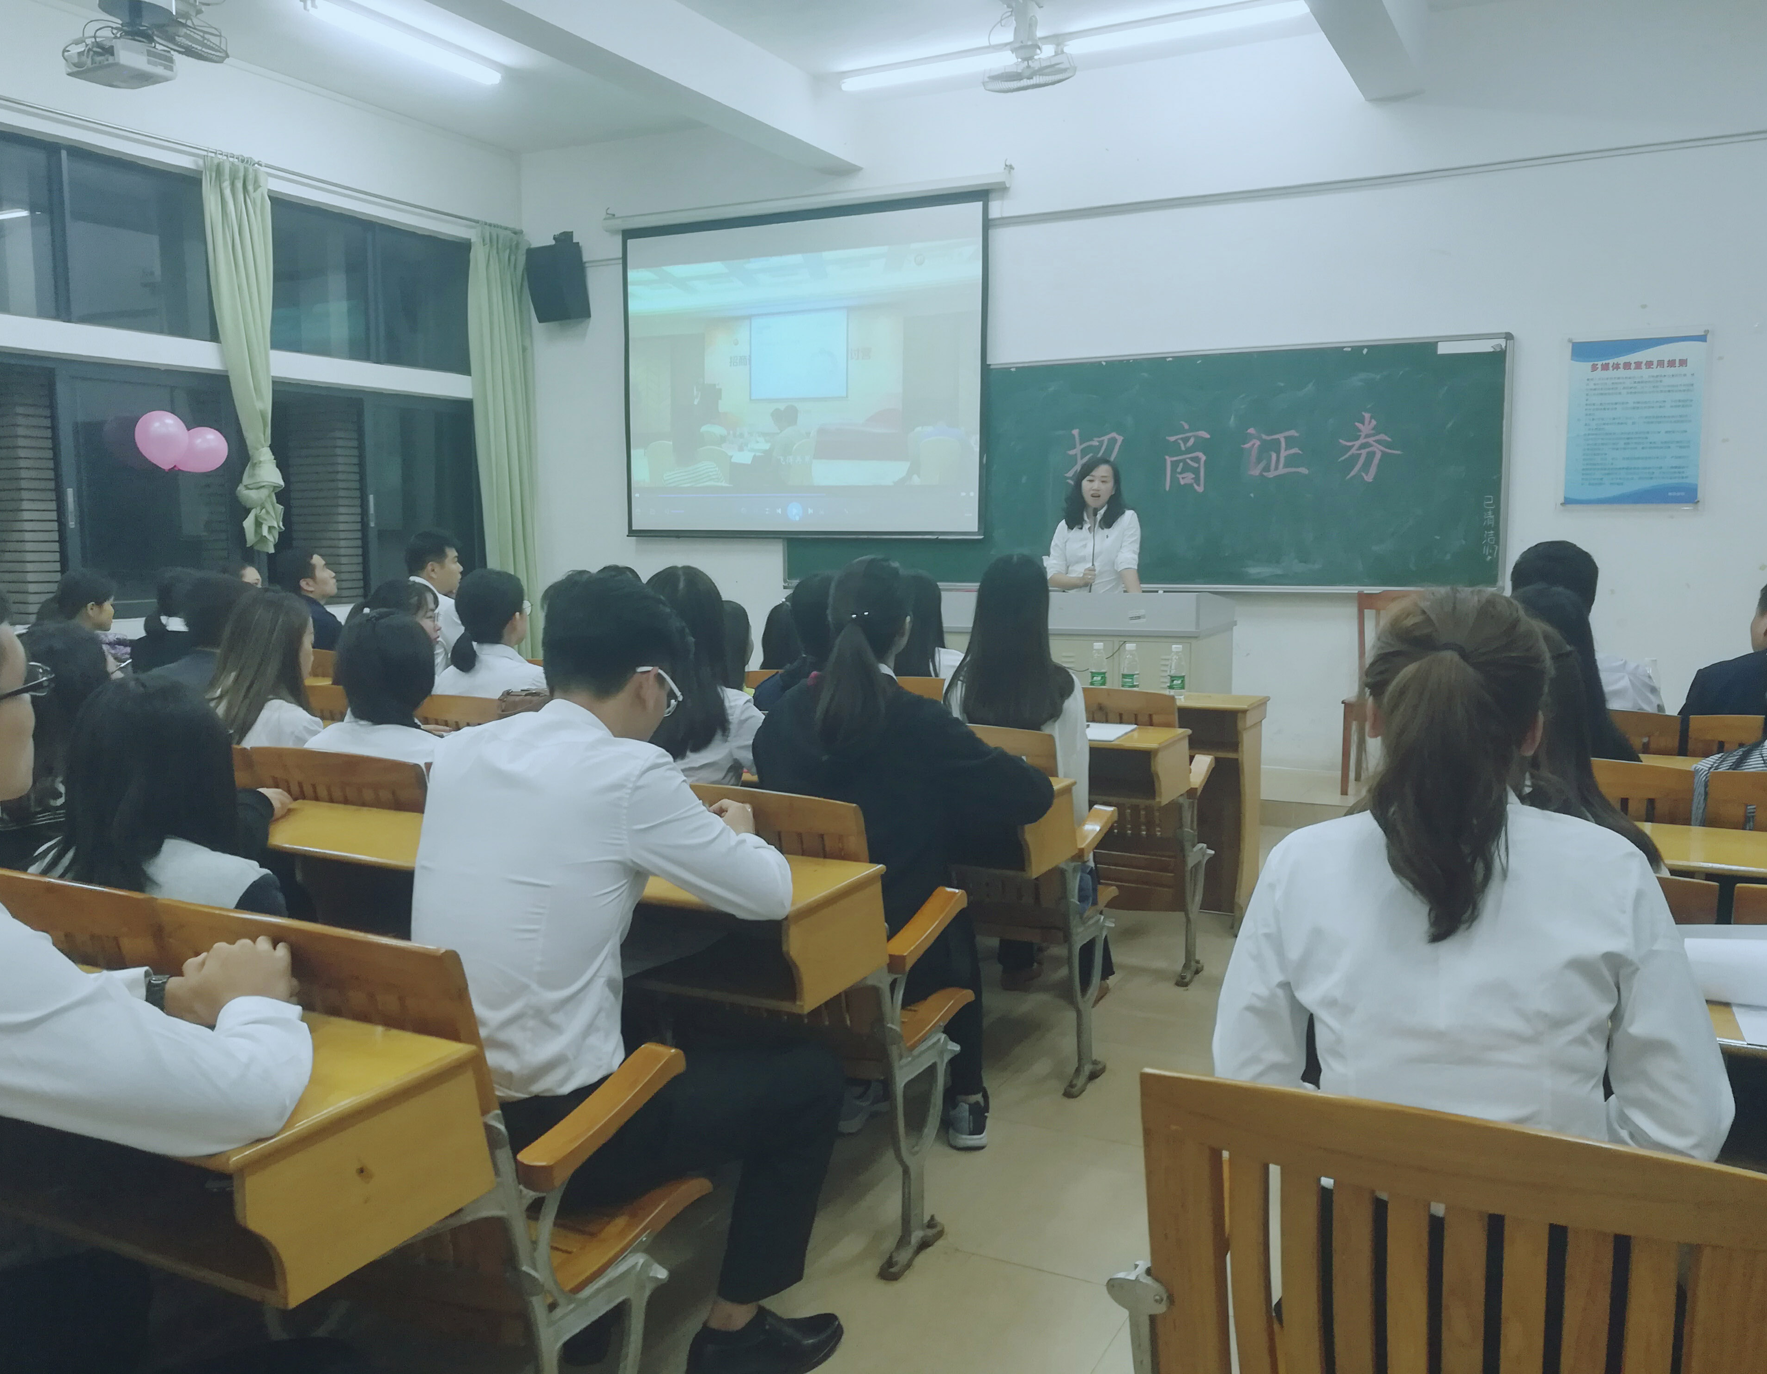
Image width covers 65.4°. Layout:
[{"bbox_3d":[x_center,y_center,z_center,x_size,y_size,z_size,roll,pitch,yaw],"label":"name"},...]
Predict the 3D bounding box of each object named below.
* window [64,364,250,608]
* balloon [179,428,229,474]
[{"bbox_3d":[-3.705,-0.967,7.006,0.070,1.200,0.980,3,8,28],"label":"window"},{"bbox_3d":[-3.498,-1.219,7.079,0.250,0.250,0.260,3,8,28],"label":"balloon"}]

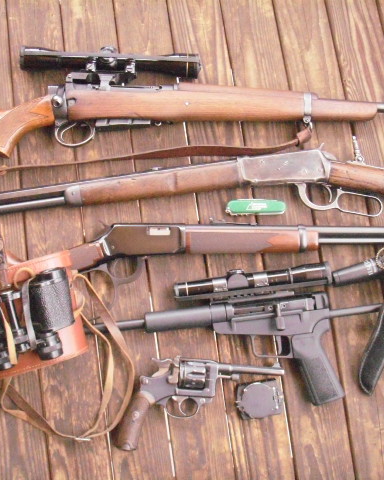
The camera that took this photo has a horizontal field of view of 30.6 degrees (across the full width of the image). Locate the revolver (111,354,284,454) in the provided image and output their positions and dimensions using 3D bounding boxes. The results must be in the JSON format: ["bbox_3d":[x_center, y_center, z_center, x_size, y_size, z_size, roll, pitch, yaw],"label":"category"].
[{"bbox_3d":[0.013,0.239,1.015,0.235,0.042,0.145,6,79,-1],"label":"revolver"}]

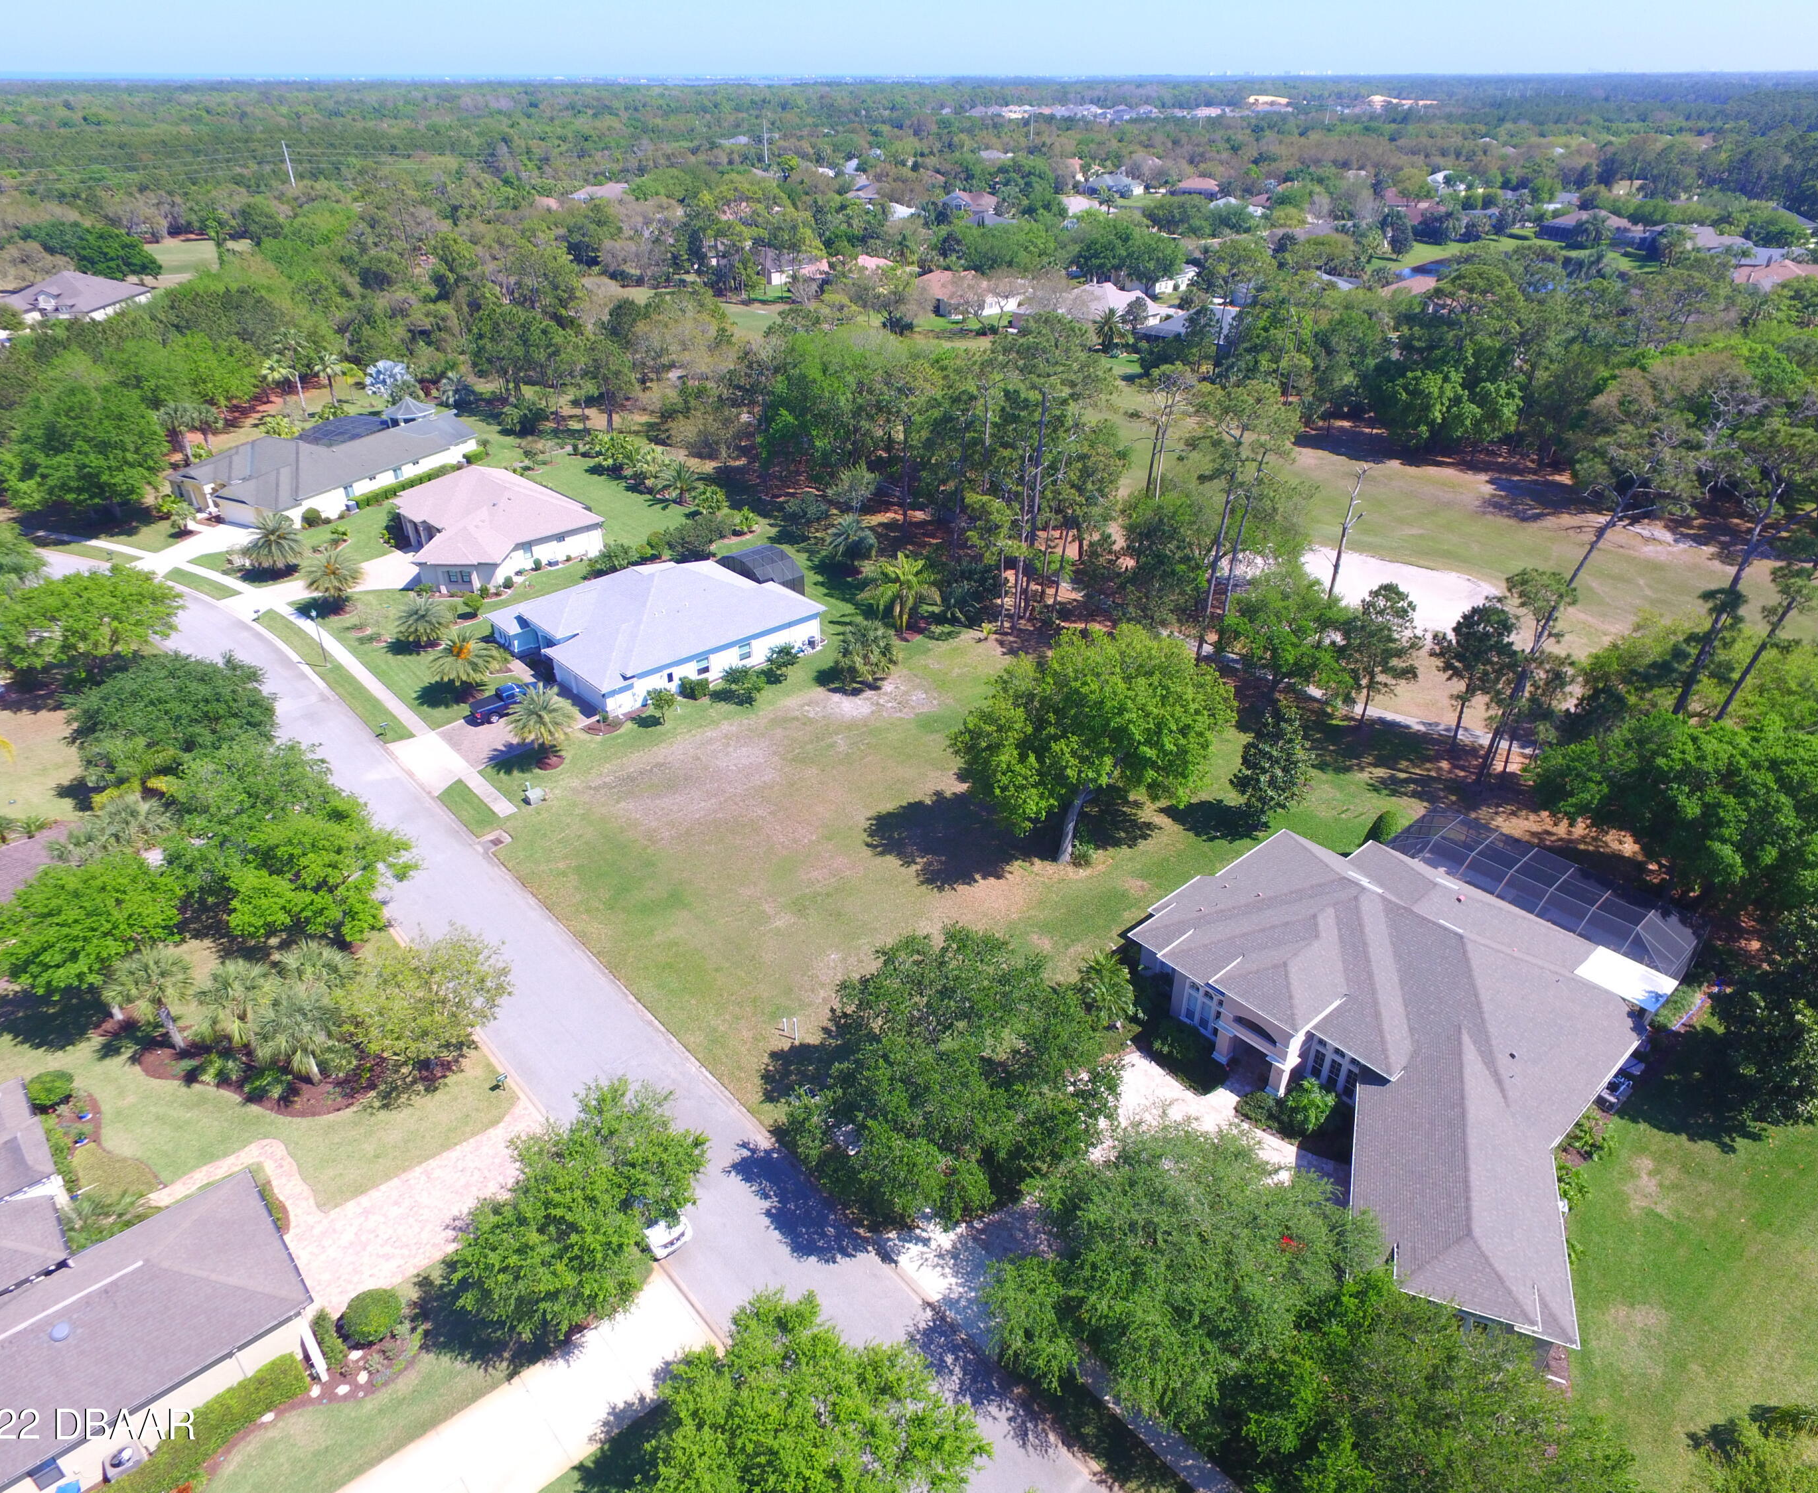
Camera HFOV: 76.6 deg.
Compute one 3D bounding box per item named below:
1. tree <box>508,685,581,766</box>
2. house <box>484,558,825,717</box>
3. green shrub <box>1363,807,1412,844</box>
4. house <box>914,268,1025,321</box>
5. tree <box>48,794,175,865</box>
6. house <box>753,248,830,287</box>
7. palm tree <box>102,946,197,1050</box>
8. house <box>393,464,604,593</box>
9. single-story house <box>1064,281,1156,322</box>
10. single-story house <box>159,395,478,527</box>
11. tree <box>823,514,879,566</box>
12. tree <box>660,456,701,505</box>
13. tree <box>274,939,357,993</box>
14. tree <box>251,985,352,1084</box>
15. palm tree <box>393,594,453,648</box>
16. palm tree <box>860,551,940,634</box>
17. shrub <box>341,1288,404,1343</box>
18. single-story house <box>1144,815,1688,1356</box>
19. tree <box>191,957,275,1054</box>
[{"bbox_3d":[-27.451,-1.413,87.241,5.100,6.200,5.100,0,30,0],"label":"tree"},{"bbox_3d":[-21.925,-12.214,101.620,23.728,6.900,20.308,-24,38,-34],"label":"house"},{"bbox_3d":[30.897,5.428,74.682,2.700,3.400,2.700,14,33,23],"label":"green shrub"},{"bbox_3d":[10.997,-99.409,250.268,21.000,7.000,21.000,-21,36,-31],"label":"house"},{"bbox_3d":[-48.187,6.535,70.221,6.000,5.800,7.000,27,40,38],"label":"tree"},{"bbox_3d":[-28.731,-118.178,281.940,19.000,6.500,19.000,23,37,34],"label":"house"},{"bbox_3d":[-39.715,13.855,61.095,4.200,6.300,4.200,0,30,0],"label":"palm tree"},{"bbox_3d":[-46.314,-24.968,123.527,27.654,6.900,19.763,27,40,38],"label":"house"},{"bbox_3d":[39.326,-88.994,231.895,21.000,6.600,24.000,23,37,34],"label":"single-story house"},{"bbox_3d":[-71.327,-36.478,143.184,21.600,6.200,35.800,13,33,21],"label":"single-story house"},{"bbox_3d":[-5.852,-20.178,115.931,5.500,6.100,5.500,-2,30,-3],"label":"tree"},{"bbox_3d":[-27.524,-32.241,140.422,5.000,5.600,5.100,0,30,0],"label":"tree"},{"bbox_3d":[-32.200,13.283,62.962,4.100,5.400,4.100,0,30,0],"label":"tree"},{"bbox_3d":[-30.899,15.301,59.222,4.500,5.700,4.500,0,30,0],"label":"tree"},{"bbox_3d":[-42.821,-10.957,100.892,5.100,4.900,5.100,0,30,0],"label":"palm tree"},{"bbox_3d":[-0.719,-13.853,106.978,7.200,7.700,7.400,0,30,0],"label":"palm tree"},{"bbox_3d":[-22.520,23.948,48.327,2.300,1.850,2.300,0,30,0],"label":"shrub"},{"bbox_3d":[26.018,12.299,58.870,32.000,7.100,25.600,-26,39,-36],"label":"single-story house"},{"bbox_3d":[-33.689,13.445,58.552,4.300,6.200,4.300,-21,36,-32],"label":"tree"}]

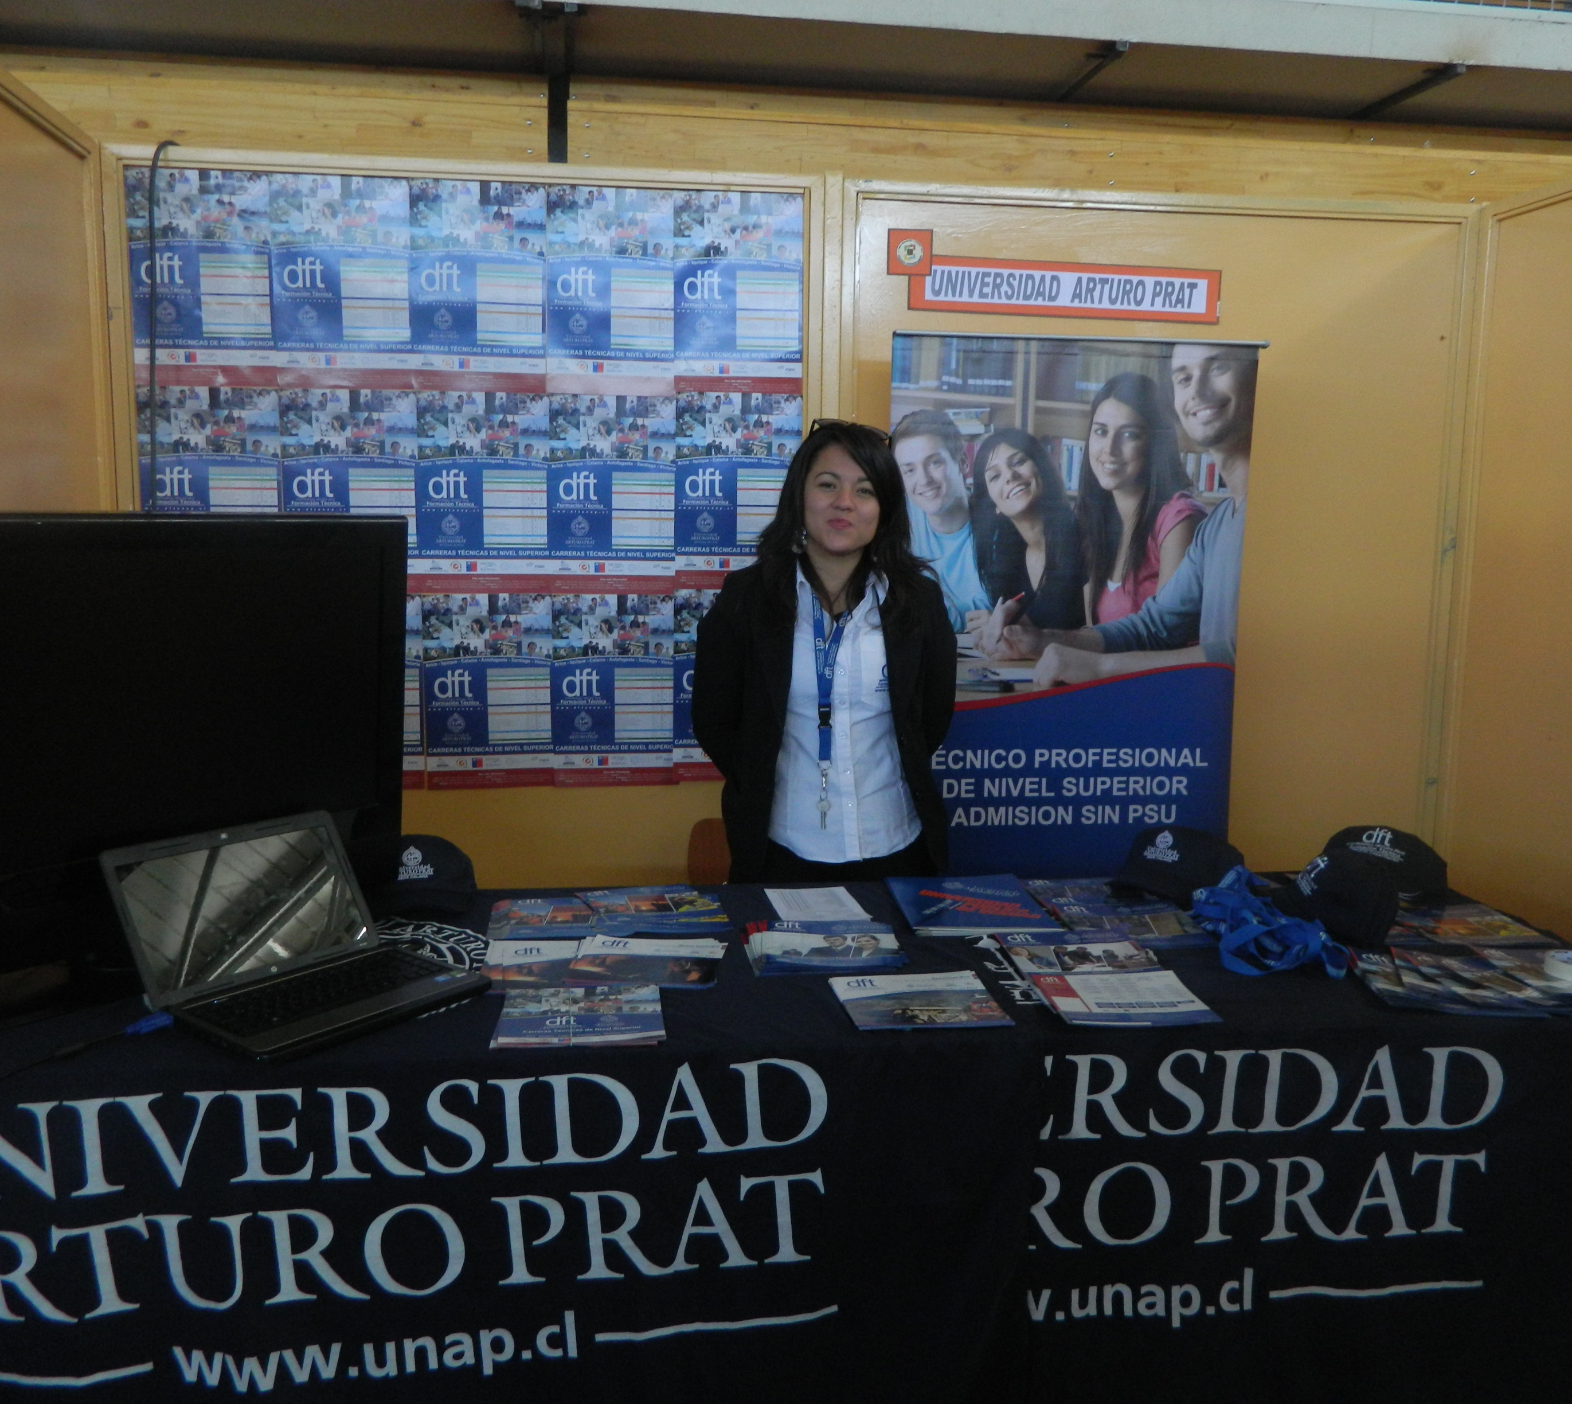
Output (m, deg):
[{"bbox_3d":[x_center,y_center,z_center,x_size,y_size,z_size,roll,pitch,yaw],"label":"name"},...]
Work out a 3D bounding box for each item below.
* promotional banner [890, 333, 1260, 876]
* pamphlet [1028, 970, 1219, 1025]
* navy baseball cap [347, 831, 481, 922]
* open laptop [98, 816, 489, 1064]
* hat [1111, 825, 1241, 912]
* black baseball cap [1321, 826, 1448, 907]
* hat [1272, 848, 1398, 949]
[{"bbox_3d":[0.623,0.117,2.990,0.830,1.788,0.060,-1,8,-8],"label":"promotional banner"},{"bbox_3d":[0.462,0.406,1.849,0.210,0.006,0.203,-1,8,-4],"label":"pamphlet"},{"bbox_3d":[-0.602,0.261,2.192,0.190,0.118,0.265,-1,8,-12],"label":"navy baseball cap"},{"bbox_3d":[-0.659,0.303,1.833,0.353,0.221,0.354,5,9,36],"label":"open laptop"},{"bbox_3d":[0.659,0.259,2.284,0.190,0.118,0.265,8,10,43],"label":"hat"},{"bbox_3d":[1.014,0.261,2.302,0.190,0.118,0.265,7,10,40],"label":"black baseball cap"},{"bbox_3d":[0.881,0.305,2.178,0.220,0.120,0.170,3,8,24],"label":"hat"}]

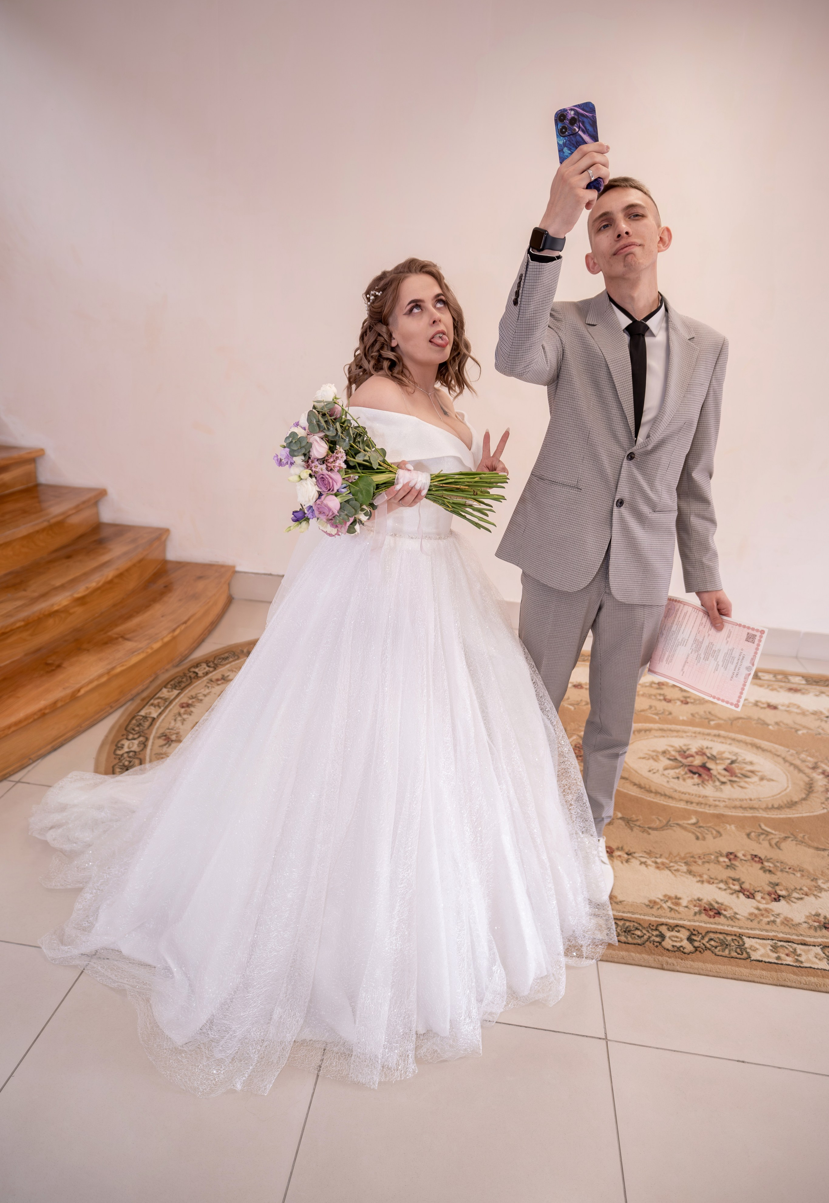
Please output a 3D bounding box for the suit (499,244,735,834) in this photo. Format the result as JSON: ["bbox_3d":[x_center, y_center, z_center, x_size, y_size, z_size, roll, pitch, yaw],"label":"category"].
[{"bbox_3d":[0.443,-0.012,1.719,0.625,1.495,0.413,3,22,-1],"label":"suit"}]

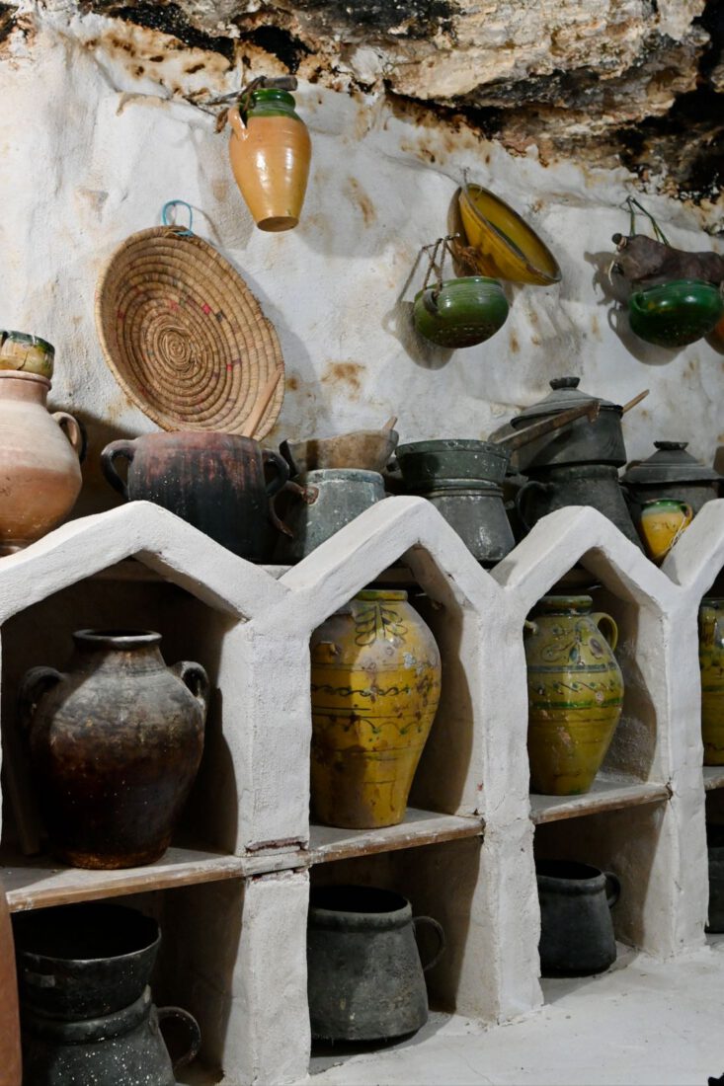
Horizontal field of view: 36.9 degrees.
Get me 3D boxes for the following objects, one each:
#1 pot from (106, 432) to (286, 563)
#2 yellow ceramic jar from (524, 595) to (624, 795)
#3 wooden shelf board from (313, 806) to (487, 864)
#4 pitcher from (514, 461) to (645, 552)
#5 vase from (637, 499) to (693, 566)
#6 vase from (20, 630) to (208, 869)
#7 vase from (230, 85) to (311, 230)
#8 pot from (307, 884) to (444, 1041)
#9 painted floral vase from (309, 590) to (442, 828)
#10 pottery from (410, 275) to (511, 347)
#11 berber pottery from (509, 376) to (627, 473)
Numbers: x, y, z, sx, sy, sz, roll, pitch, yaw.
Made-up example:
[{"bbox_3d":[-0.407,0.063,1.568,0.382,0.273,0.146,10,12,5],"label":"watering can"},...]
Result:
[{"bbox_3d":[-0.283,-0.066,1.855,0.315,0.210,0.240,1,-3,-14],"label":"pot"},{"bbox_3d":[0.442,0.329,2.421,0.310,0.430,0.280,1,-3,-35],"label":"yellow ceramic jar"},{"bbox_3d":[-0.015,0.527,2.007,0.410,0.027,0.280,2,-4,-40],"label":"wooden shelf board"},{"bbox_3d":[0.505,-0.062,2.603,0.370,0.235,0.340,0,-2,0],"label":"pitcher"},{"bbox_3d":[0.712,-0.016,2.564,0.120,0.150,0.108,1,-3,-12],"label":"vase"},{"bbox_3d":[-0.413,0.339,1.836,0.335,0.378,0.300,1,-3,-35],"label":"vase"},{"bbox_3d":[-0.176,-0.745,2.108,0.160,0.245,0.165,-3,-4,0],"label":"vase"},{"bbox_3d":[-0.016,0.811,2.125,0.360,0.233,0.290,1,-3,-35],"label":"pot"},{"bbox_3d":[0.005,0.303,2.043,0.275,0.435,0.275,0,-3,0],"label":"painted floral vase"},{"bbox_3d":[0.227,-0.511,2.451,0.225,0.135,0.220,6,-2,-35],"label":"pottery"},{"bbox_3d":[0.500,-0.291,2.608,0.275,0.225,0.270,-6,-2,0],"label":"berber pottery"}]

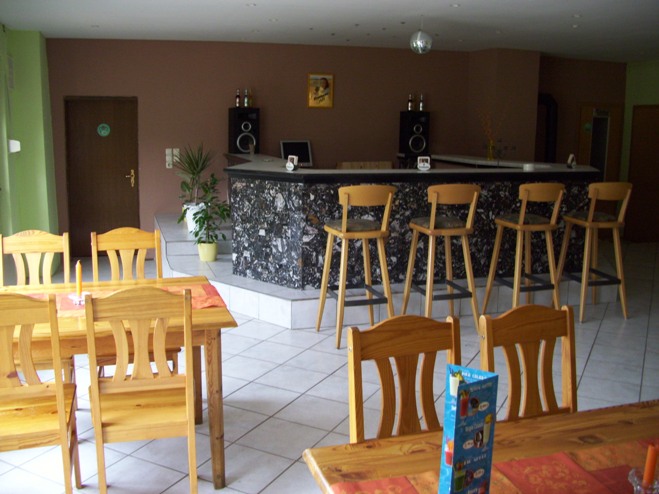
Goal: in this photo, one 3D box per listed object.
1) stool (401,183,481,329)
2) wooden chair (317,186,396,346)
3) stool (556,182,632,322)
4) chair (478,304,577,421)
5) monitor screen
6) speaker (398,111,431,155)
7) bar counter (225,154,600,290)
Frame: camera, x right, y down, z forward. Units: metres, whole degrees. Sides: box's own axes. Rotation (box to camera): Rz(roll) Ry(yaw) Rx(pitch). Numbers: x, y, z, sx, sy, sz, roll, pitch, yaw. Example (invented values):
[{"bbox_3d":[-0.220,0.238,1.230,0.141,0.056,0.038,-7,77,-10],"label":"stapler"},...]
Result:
[{"bbox_3d":[0.903,0.084,5.190,0.475,1.150,0.480,-2,10,-16],"label":"stool"},{"bbox_3d":[0.214,0.123,4.888,0.475,1.150,0.480,-2,10,-19],"label":"wooden chair"},{"bbox_3d":[2.316,0.022,5.692,0.475,1.150,0.480,-2,10,-14],"label":"stool"},{"bbox_3d":[0.739,0.706,1.998,0.420,0.970,0.470,-3,10,-22],"label":"chair"},{"bbox_3d":[-0.367,-1.049,7.300,0.340,0.300,0.080,-2,-3,-20],"label":"monitor screen"},{"bbox_3d":[0.983,-1.292,7.400,0.310,0.515,0.280,0,10,-6],"label":"speaker"},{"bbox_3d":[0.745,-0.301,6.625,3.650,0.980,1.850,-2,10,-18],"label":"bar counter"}]

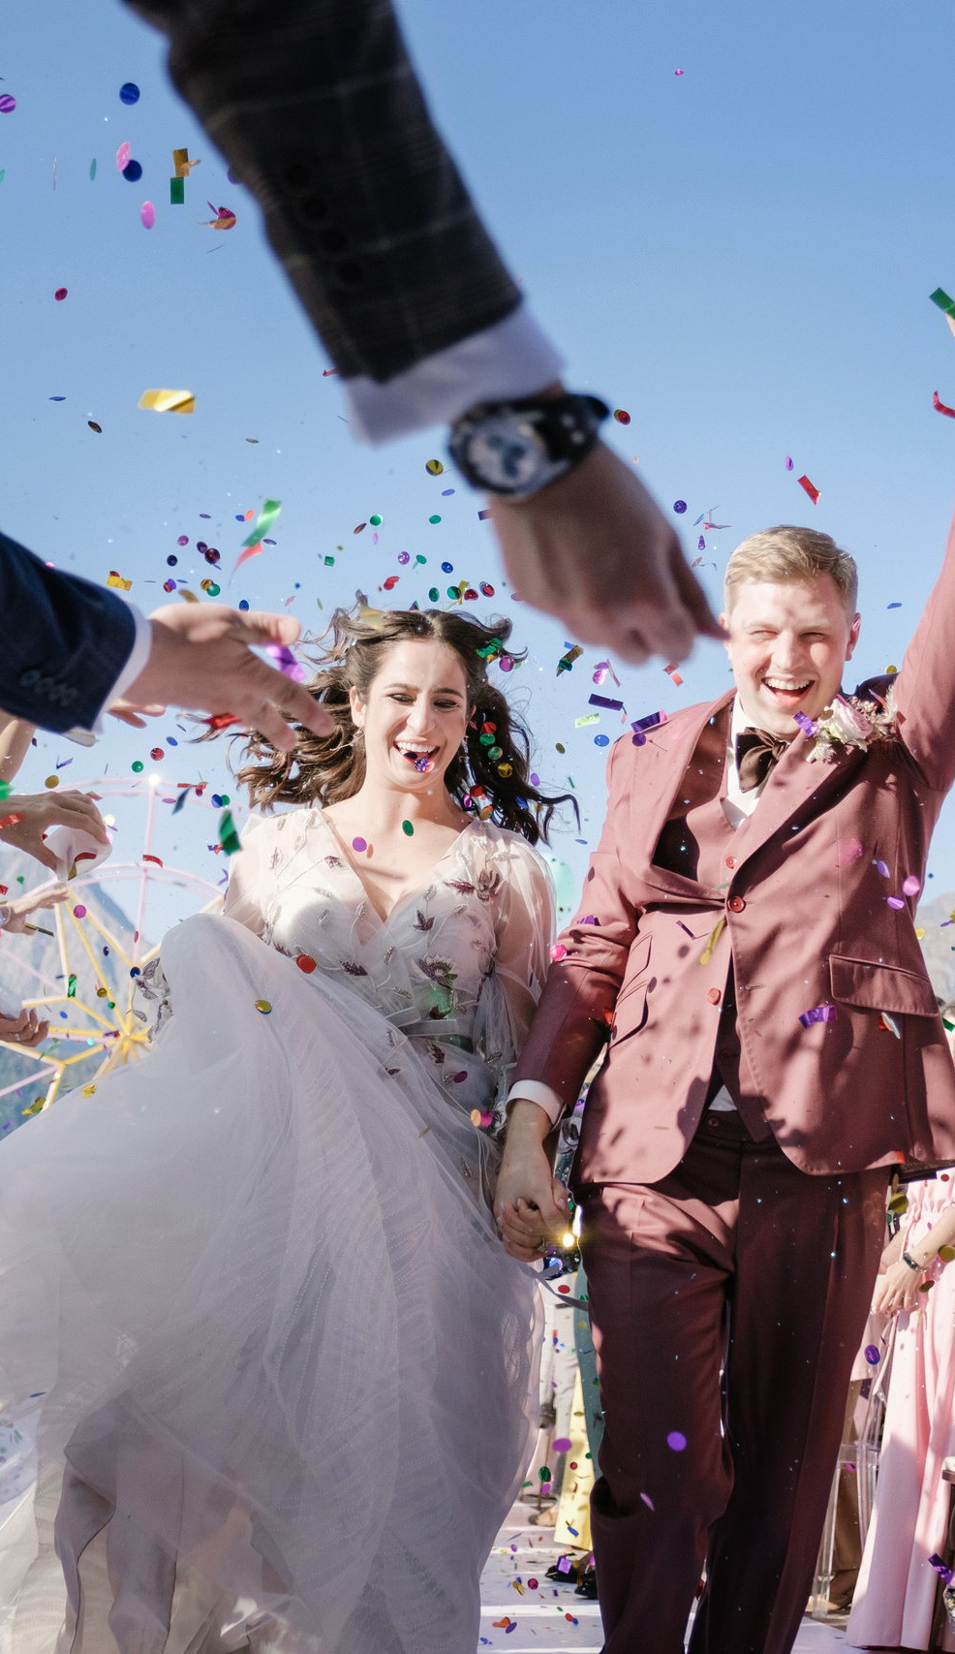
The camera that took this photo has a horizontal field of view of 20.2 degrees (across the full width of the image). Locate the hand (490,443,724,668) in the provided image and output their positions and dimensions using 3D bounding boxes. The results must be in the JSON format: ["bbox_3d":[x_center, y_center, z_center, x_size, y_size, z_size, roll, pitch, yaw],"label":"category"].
[{"bbox_3d":[0.064,-0.138,1.350,0.085,0.090,0.125,11,-39,56],"label":"hand"}]

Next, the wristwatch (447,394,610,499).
[{"bbox_3d":[0.026,-0.183,1.290,0.065,0.045,0.052,-33,0,30],"label":"wristwatch"}]

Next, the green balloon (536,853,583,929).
[{"bbox_3d":[0.232,0.235,9.600,0.245,0.295,0.245,0,-9,0],"label":"green balloon"}]

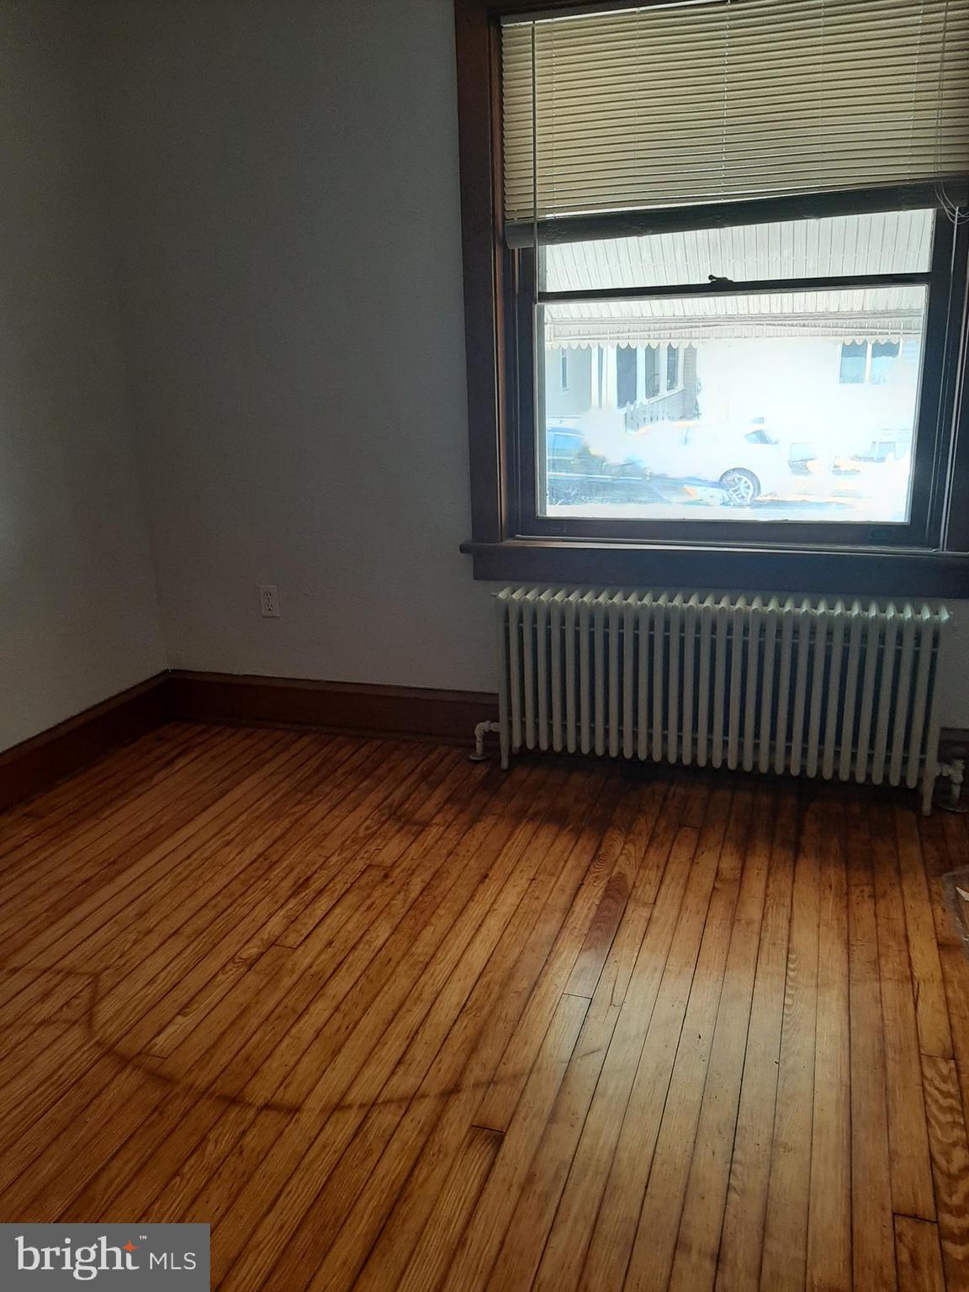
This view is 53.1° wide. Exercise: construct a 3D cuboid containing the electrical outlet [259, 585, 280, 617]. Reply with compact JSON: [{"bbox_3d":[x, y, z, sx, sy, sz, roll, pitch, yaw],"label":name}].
[{"bbox_3d":[-0.753,-0.157,3.412,0.070,0.114,0.008,4,17,17],"label":"electrical outlet"}]

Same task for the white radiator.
[{"bbox_3d":[0.671,0.145,2.926,1.275,0.566,0.155,4,17,18],"label":"white radiator"}]

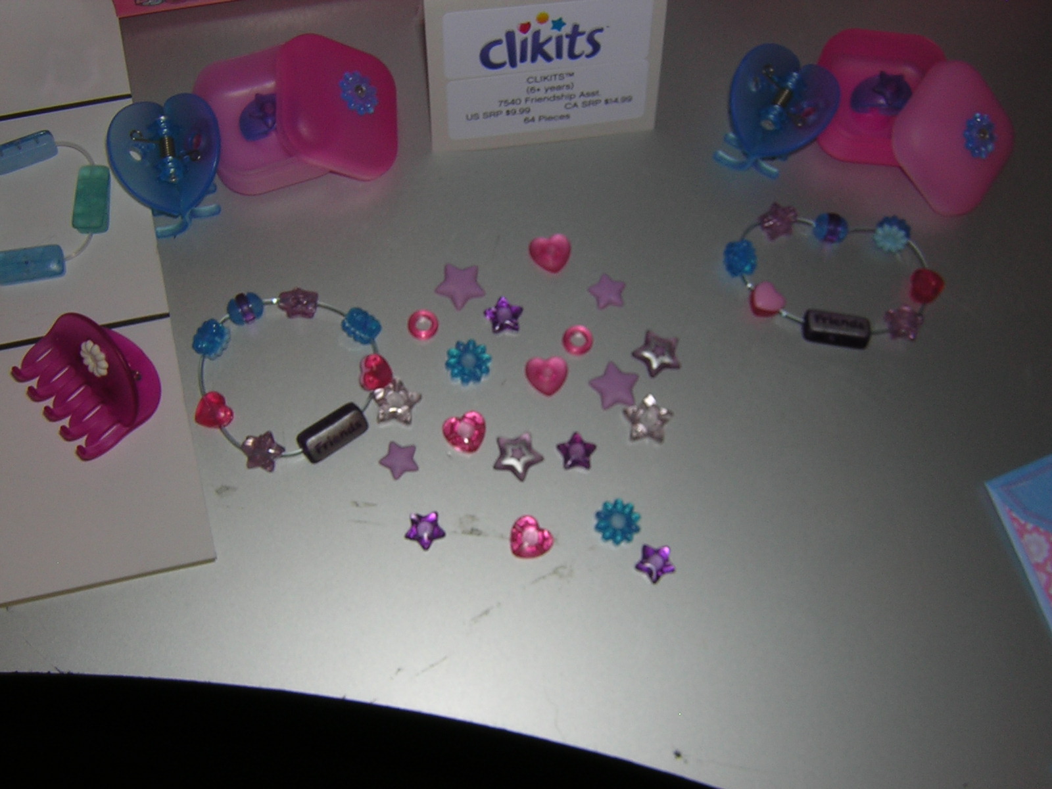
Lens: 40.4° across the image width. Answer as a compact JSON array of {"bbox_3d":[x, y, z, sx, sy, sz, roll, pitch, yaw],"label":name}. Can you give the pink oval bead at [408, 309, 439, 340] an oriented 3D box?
[{"bbox_3d":[-0.034,-0.023,0.479,0.010,0.004,0.010,1,76,-3],"label":"pink oval bead"}]

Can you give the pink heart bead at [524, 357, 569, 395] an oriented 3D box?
[{"bbox_3d":[0.007,-0.006,0.476,0.014,0.005,0.013,0,76,-3],"label":"pink heart bead"}]

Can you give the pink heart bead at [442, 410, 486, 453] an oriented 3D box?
[{"bbox_3d":[-0.020,0.013,0.470,0.014,0.005,0.013,-15,77,-7],"label":"pink heart bead"}]

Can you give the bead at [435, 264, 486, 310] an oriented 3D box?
[{"bbox_3d":[-0.022,-0.036,0.475,0.016,0.004,0.015,3,76,-1],"label":"bead"}]

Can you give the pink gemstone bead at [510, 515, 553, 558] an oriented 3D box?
[{"bbox_3d":[0.002,0.045,0.455,0.013,0.005,0.014,-44,81,-11],"label":"pink gemstone bead"}]

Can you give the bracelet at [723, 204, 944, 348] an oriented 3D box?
[{"bbox_3d":[0.105,-0.040,0.487,0.076,0.011,0.046,8,76,-1],"label":"bracelet"}]

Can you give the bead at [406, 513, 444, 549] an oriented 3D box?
[{"bbox_3d":[-0.032,0.044,0.455,0.013,0.005,0.012,-3,76,-2],"label":"bead"}]

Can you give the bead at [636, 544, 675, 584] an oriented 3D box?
[{"bbox_3d":[0.041,0.054,0.454,0.013,0.005,0.012,4,76,-1],"label":"bead"}]

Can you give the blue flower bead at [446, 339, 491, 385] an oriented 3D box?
[{"bbox_3d":[-0.019,-0.011,0.468,0.015,0.005,0.015,0,76,-2],"label":"blue flower bead"}]

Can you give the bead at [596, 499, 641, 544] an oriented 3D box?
[{"bbox_3d":[0.030,0.042,0.466,0.015,0.005,0.015,1,76,-3],"label":"bead"}]

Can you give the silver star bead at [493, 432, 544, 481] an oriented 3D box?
[{"bbox_3d":[-0.003,0.021,0.469,0.017,0.005,0.016,-10,77,-6],"label":"silver star bead"}]

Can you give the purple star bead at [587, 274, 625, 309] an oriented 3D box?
[{"bbox_3d":[0.027,-0.034,0.476,0.013,0.004,0.012,-8,77,-4],"label":"purple star bead"}]

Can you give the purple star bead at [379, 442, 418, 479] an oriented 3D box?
[{"bbox_3d":[-0.041,0.022,0.467,0.013,0.004,0.012,10,76,-1],"label":"purple star bead"}]

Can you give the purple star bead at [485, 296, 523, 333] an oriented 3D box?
[{"bbox_3d":[-0.007,-0.026,0.473,0.013,0.005,0.012,-6,76,-3],"label":"purple star bead"}]

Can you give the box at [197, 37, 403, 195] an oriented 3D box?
[{"bbox_3d":[-0.077,-0.096,0.480,0.067,0.032,0.044,-7,76,-5],"label":"box"}]

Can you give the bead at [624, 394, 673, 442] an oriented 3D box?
[{"bbox_3d":[0.040,0.008,0.466,0.016,0.005,0.015,5,76,-1],"label":"bead"}]

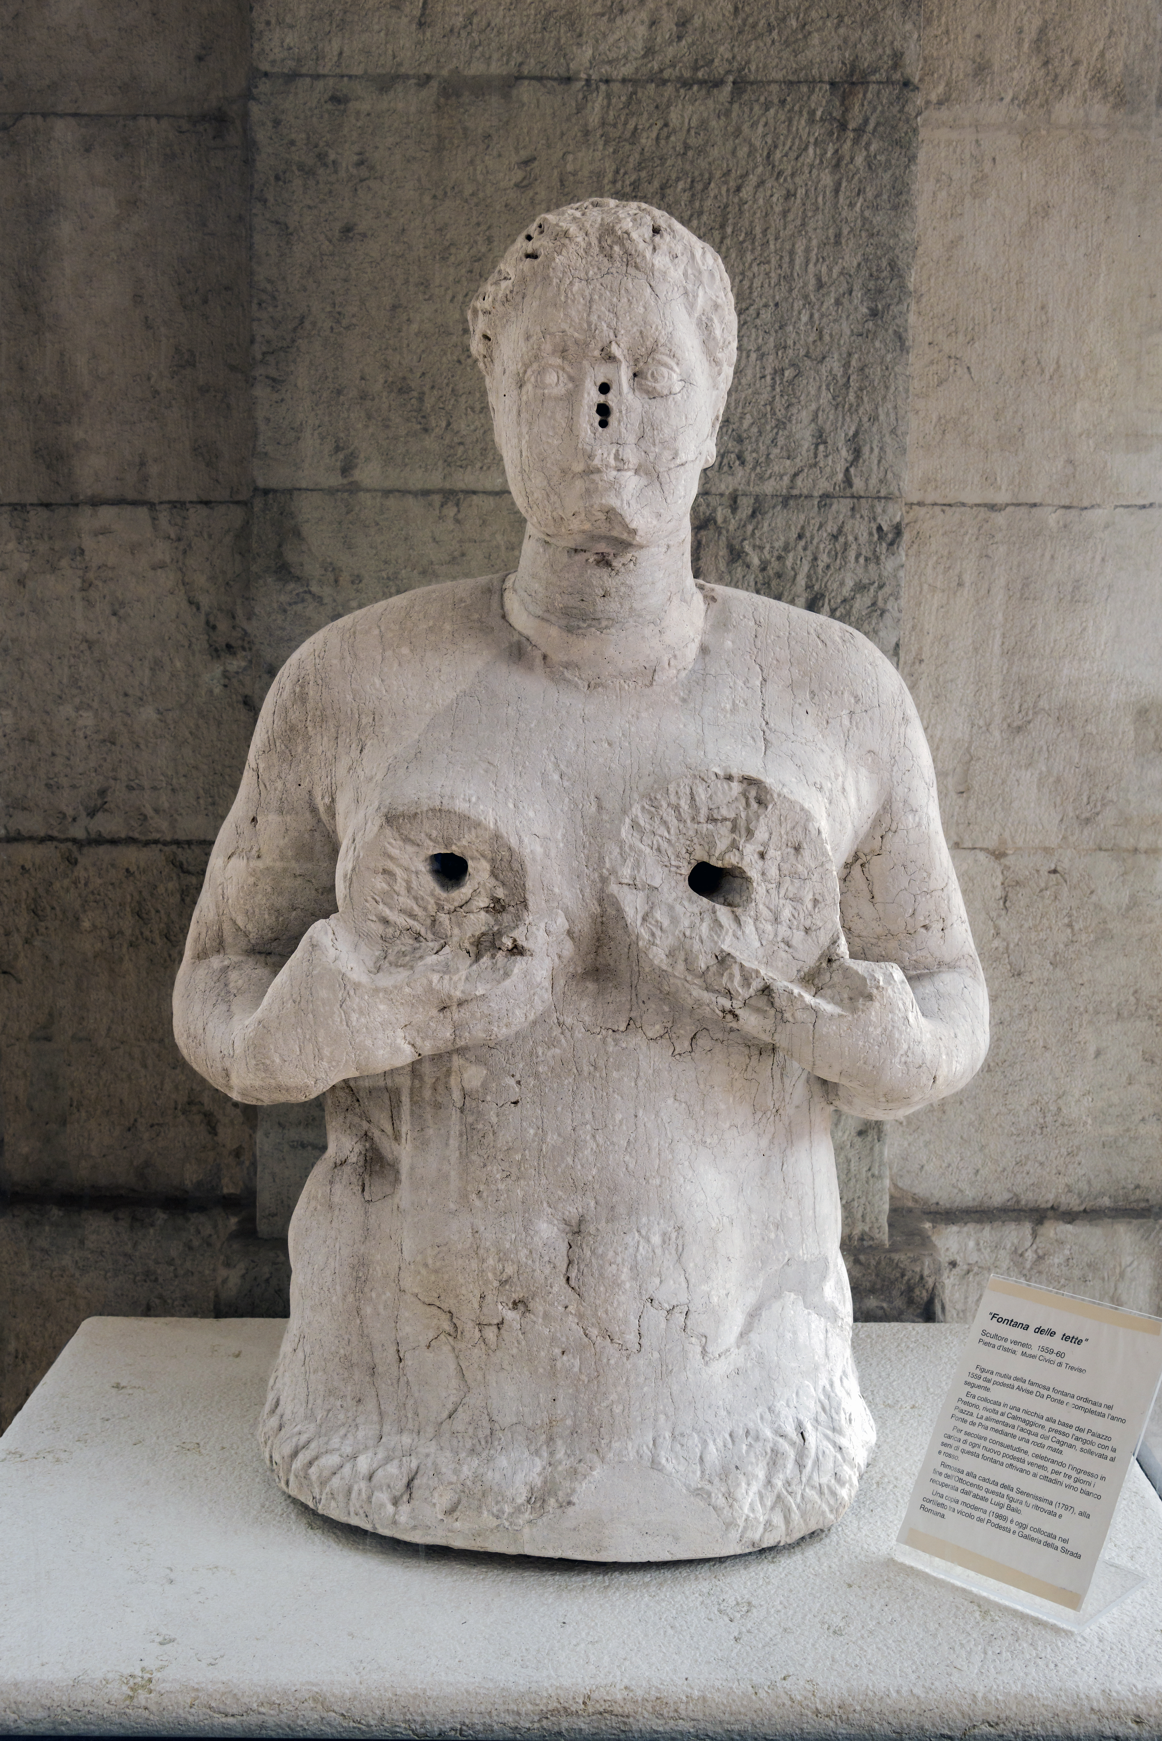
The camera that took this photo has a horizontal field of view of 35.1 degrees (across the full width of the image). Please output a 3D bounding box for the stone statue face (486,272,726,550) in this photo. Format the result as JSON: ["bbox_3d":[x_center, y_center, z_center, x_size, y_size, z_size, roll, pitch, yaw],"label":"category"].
[{"bbox_3d":[0.018,-0.334,1.330,0.170,0.197,0.130,0,6,1],"label":"stone statue face"}]

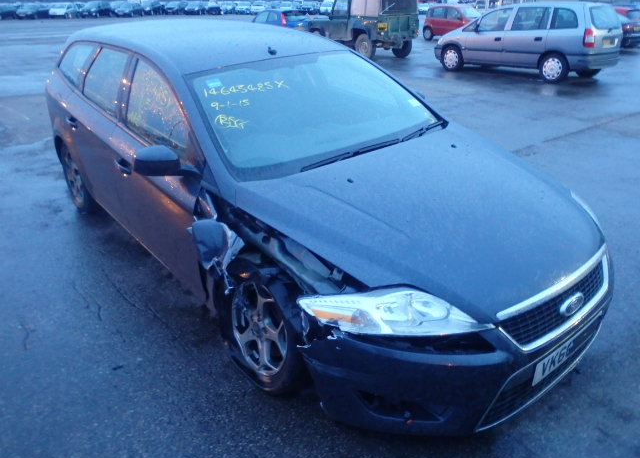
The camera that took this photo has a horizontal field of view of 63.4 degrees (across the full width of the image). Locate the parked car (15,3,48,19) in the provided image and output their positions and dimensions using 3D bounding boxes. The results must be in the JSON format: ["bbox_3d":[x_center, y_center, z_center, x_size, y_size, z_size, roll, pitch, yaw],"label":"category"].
[{"bbox_3d":[-28.494,-21.945,52.105,1.760,1.460,4.350,2,24,5],"label":"parked car"}]

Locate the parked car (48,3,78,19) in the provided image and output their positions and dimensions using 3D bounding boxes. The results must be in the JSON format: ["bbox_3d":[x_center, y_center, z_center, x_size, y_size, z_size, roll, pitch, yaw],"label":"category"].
[{"bbox_3d":[-26.258,-22.503,53.413,1.720,1.500,4.100,0,24,0],"label":"parked car"}]

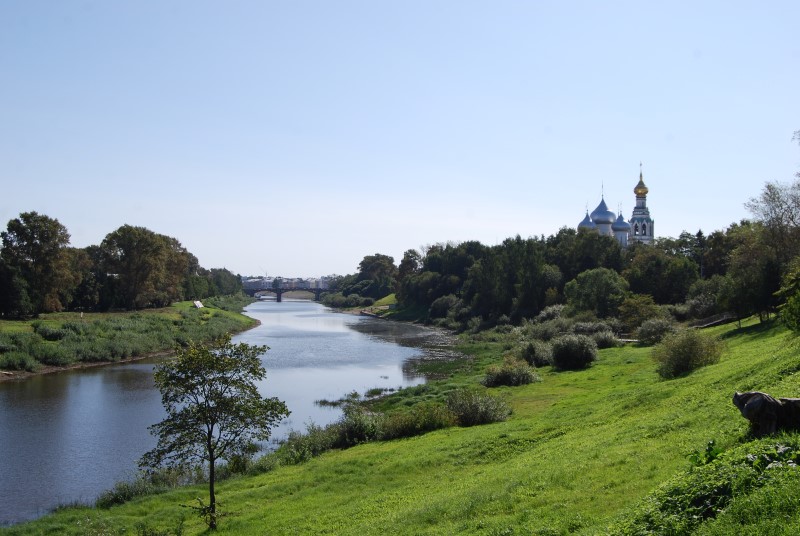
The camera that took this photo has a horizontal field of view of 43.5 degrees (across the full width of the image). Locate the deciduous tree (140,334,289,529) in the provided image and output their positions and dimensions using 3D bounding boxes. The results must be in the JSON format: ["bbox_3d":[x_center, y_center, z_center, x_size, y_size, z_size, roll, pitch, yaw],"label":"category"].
[{"bbox_3d":[-7.224,6.367,39.000,5.760,7.550,5.500,0,-1,0],"label":"deciduous tree"}]

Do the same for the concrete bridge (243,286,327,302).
[{"bbox_3d":[-100.200,24.039,900.000,79.080,13.930,15.000,0,-1,-6],"label":"concrete bridge"}]

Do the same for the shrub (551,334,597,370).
[{"bbox_3d":[19.056,9.281,110.000,5.050,3.950,4.800,0,-1,0],"label":"shrub"}]

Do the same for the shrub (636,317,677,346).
[{"bbox_3d":[34.320,8.496,134.000,5.350,4.010,5.000,0,-1,0],"label":"shrub"}]

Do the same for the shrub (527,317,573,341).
[{"bbox_3d":[24.658,9.847,163.000,7.490,3.910,6.300,0,-1,0],"label":"shrub"}]

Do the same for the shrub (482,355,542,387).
[{"bbox_3d":[10.911,10.128,98.000,5.680,2.940,5.000,0,-1,0],"label":"shrub"}]

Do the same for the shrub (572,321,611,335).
[{"bbox_3d":[32.506,10.354,170.000,6.450,2.890,5.000,0,-1,0],"label":"shrub"}]

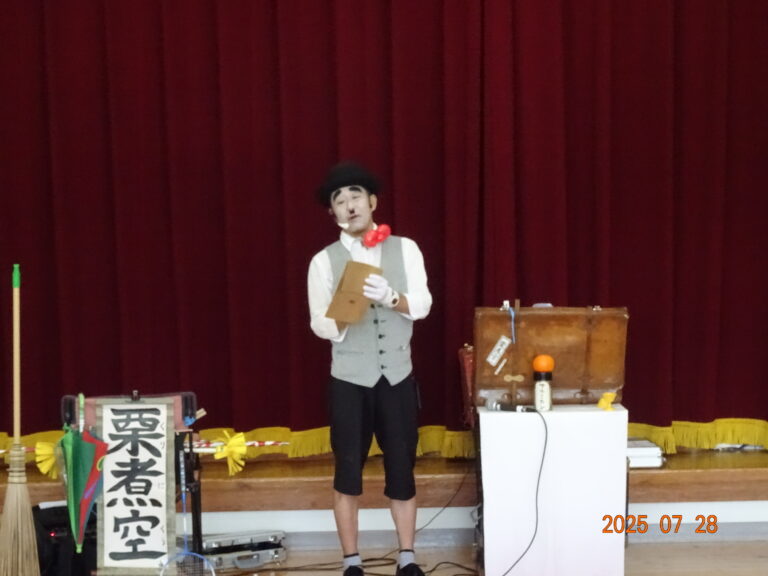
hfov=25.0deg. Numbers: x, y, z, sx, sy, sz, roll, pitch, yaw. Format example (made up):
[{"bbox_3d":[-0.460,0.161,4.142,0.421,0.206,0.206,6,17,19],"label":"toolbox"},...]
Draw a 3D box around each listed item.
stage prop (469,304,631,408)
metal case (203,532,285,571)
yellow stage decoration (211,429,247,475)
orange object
[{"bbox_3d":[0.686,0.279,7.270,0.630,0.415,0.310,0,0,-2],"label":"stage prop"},{"bbox_3d":[-0.666,1.150,7.670,0.380,0.130,0.270,0,0,-26],"label":"metal case"},{"bbox_3d":[-0.646,0.696,7.280,0.140,0.190,0.120,0,0,0],"label":"yellow stage decoration"},{"bbox_3d":[0.644,0.305,6.970,0.087,0.076,0.087,0,0,0],"label":"orange object"}]

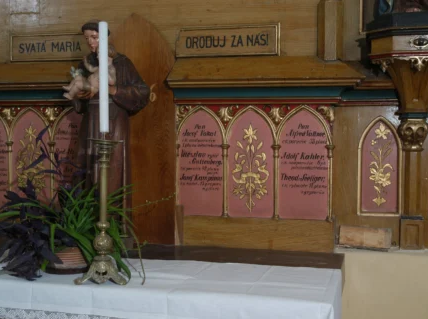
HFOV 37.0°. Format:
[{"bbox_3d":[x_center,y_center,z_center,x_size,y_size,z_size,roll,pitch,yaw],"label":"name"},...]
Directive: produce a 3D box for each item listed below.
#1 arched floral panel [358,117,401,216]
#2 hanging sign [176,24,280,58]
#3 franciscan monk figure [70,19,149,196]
[{"bbox_3d":[0.923,0.036,3.544,0.236,0.559,0.035,1,3,14],"label":"arched floral panel"},{"bbox_3d":[0.072,-0.641,3.467,0.577,0.156,0.025,1,3,14],"label":"hanging sign"},{"bbox_3d":[-0.573,-0.134,3.482,0.385,1.244,0.320,1,4,20],"label":"franciscan monk figure"}]

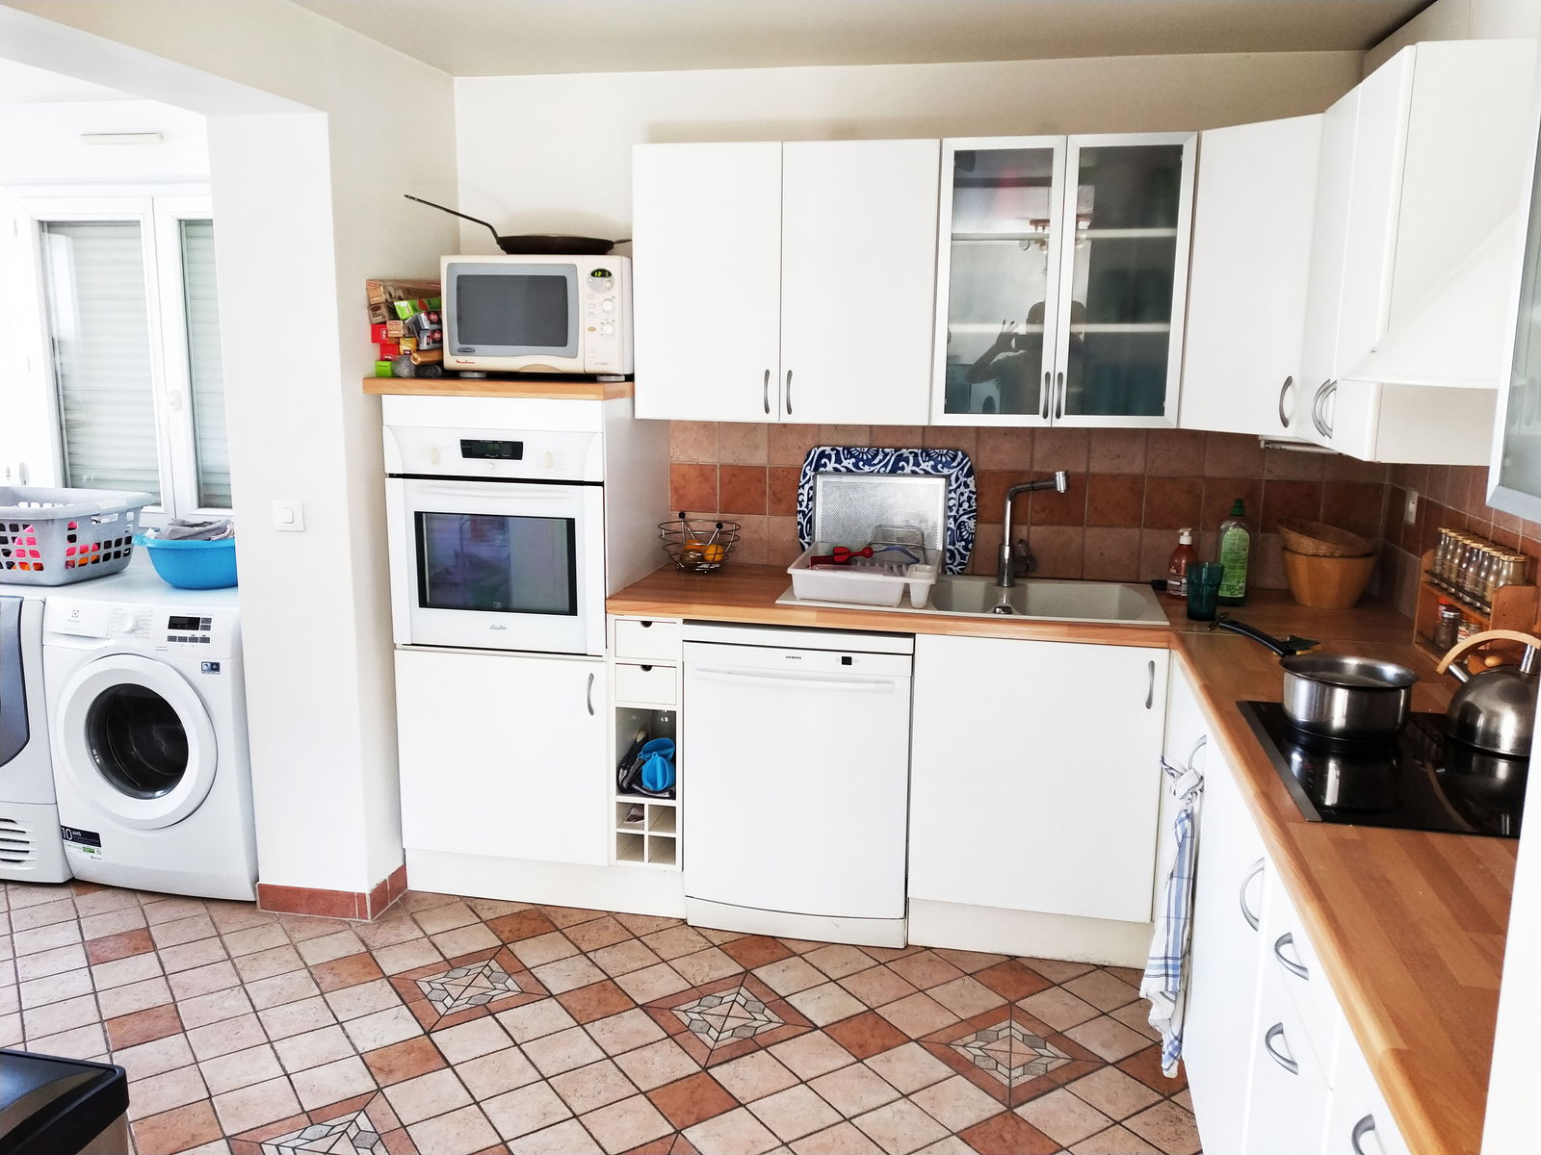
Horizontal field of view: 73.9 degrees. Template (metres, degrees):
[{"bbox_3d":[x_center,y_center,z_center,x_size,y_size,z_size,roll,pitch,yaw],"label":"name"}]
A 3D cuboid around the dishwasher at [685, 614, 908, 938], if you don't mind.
[{"bbox_3d":[0.133,0.509,3.001,0.610,0.867,0.580,3,11,14],"label":"dishwasher"}]

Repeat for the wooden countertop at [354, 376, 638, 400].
[{"bbox_3d":[-0.681,-0.537,2.900,0.650,0.040,0.615,3,11,10],"label":"wooden countertop"}]

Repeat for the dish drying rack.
[{"bbox_3d":[0.269,-0.027,2.789,0.385,0.120,0.450,4,11,15],"label":"dish drying rack"}]

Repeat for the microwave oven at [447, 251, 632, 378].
[{"bbox_3d":[-0.600,-0.712,2.861,0.490,0.315,0.380,3,11,10],"label":"microwave oven"}]

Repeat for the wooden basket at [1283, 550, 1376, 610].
[{"bbox_3d":[1.474,0.000,2.712,0.230,0.145,0.230,3,11,10],"label":"wooden basket"}]

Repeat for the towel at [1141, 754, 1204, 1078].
[{"bbox_3d":[0.785,0.661,2.018,0.085,0.630,0.140,3,11,14],"label":"towel"}]

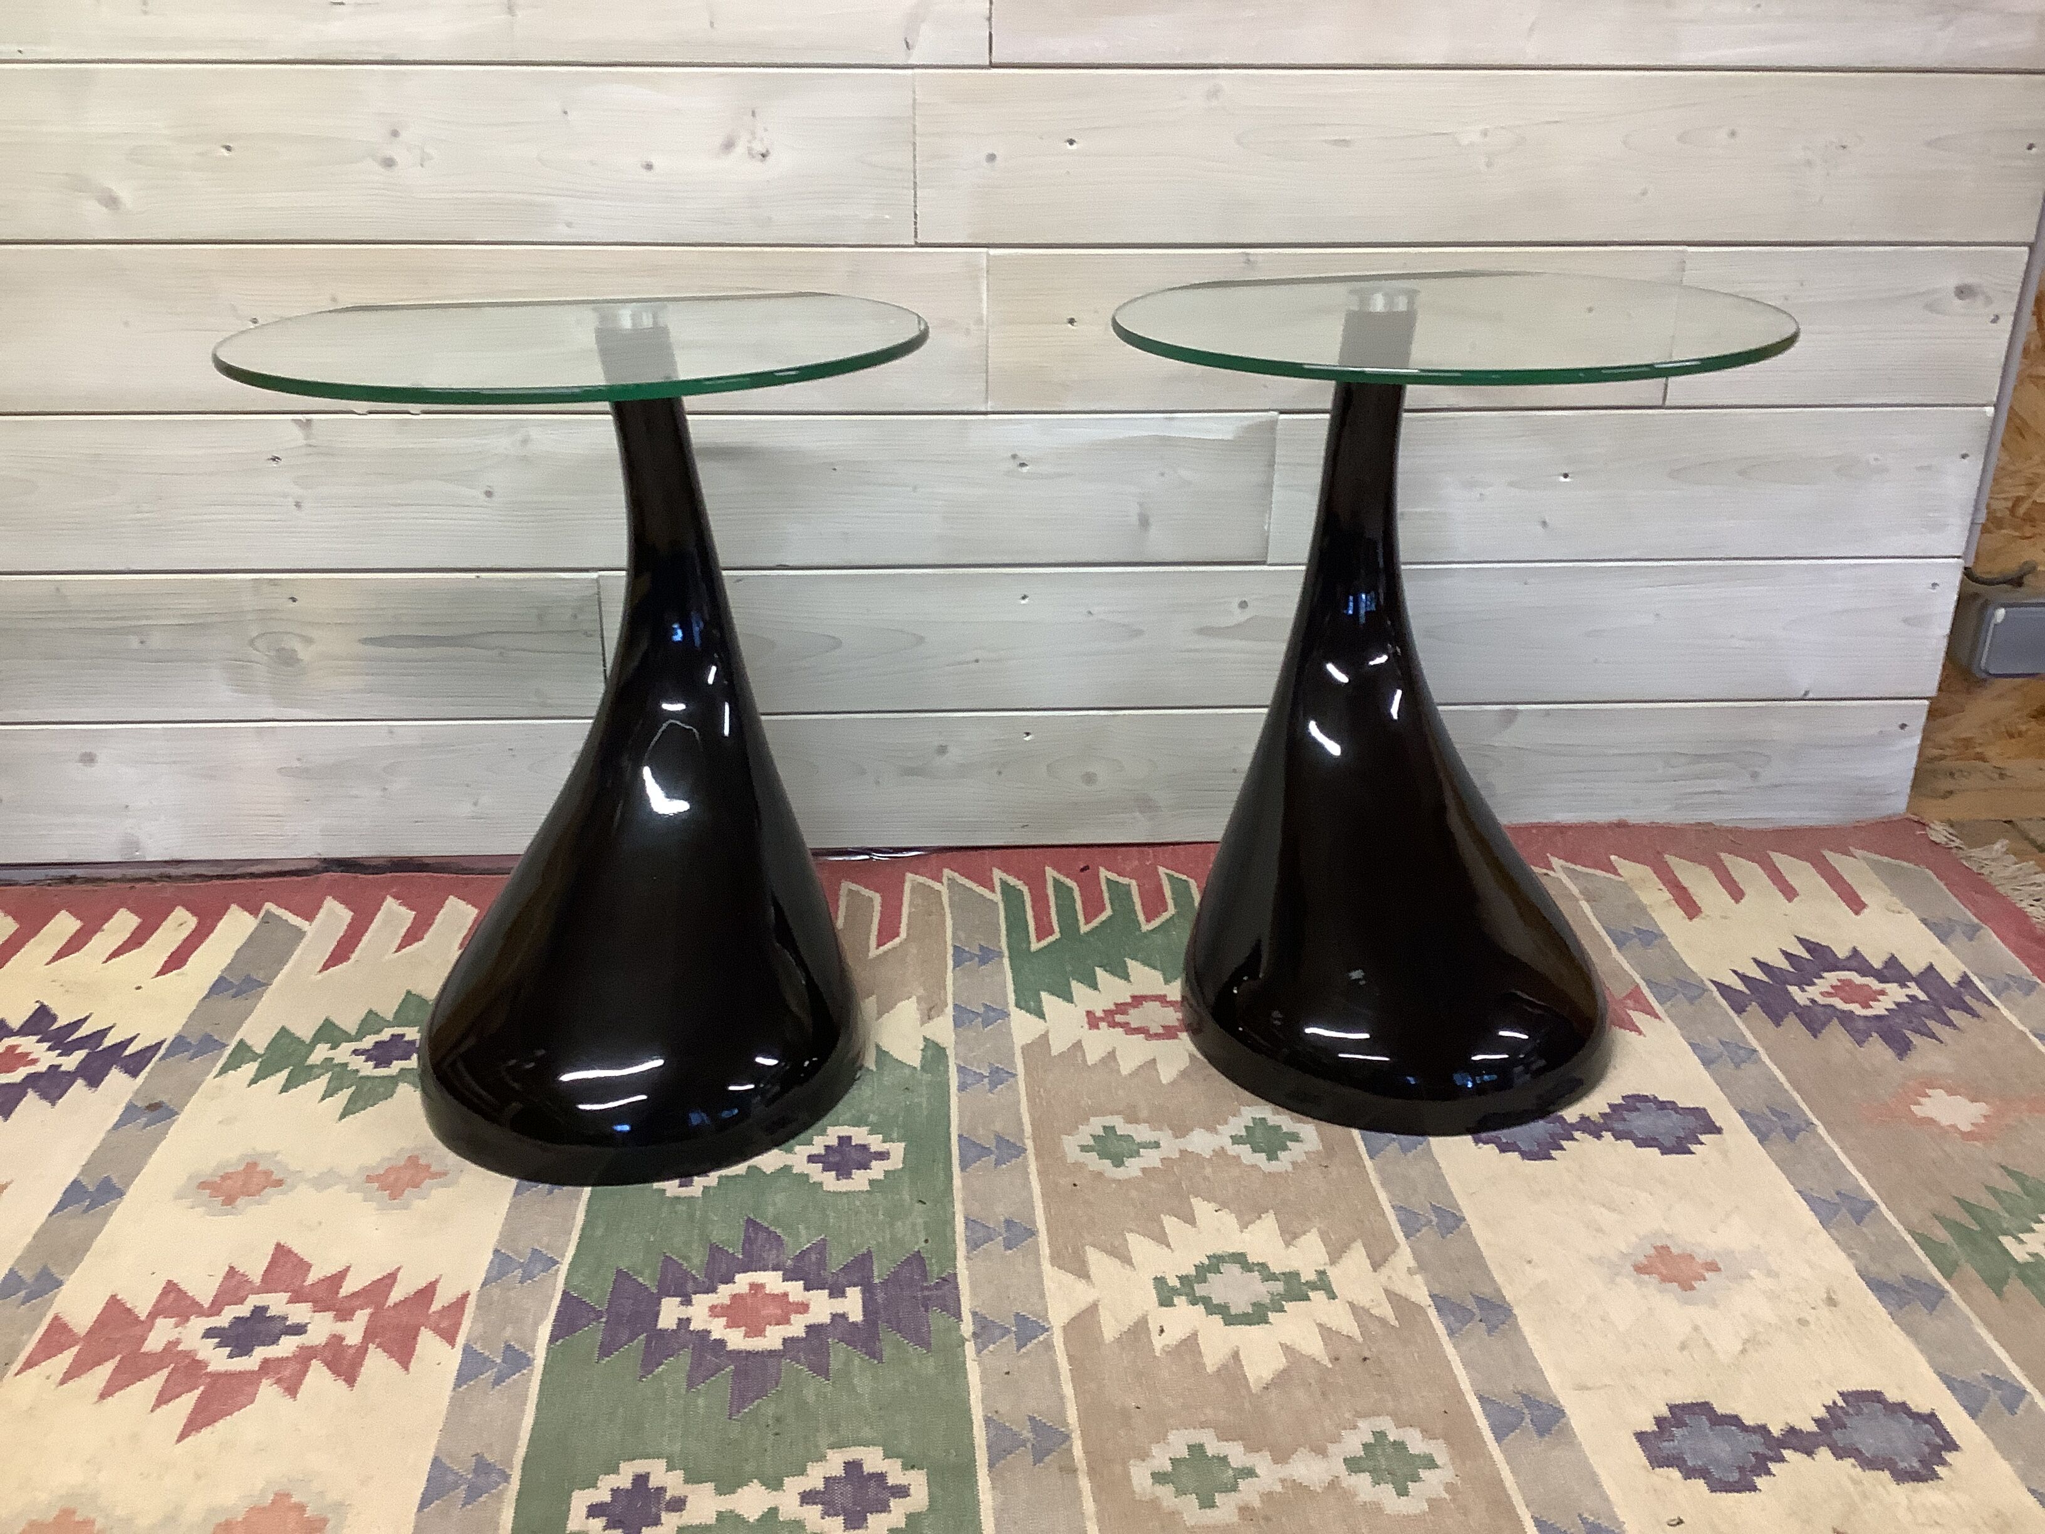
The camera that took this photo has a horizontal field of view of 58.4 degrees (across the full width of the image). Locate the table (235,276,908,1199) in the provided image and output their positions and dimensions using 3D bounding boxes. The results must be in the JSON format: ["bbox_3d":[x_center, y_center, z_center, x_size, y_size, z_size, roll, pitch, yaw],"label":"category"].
[{"bbox_3d":[-0.274,-0.021,1.215,0.424,0.519,0.382,1,22,4],"label":"table"}]

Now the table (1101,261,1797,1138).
[{"bbox_3d":[0.275,-0.045,1.262,0.424,0.519,0.382,-3,23,-7],"label":"table"}]

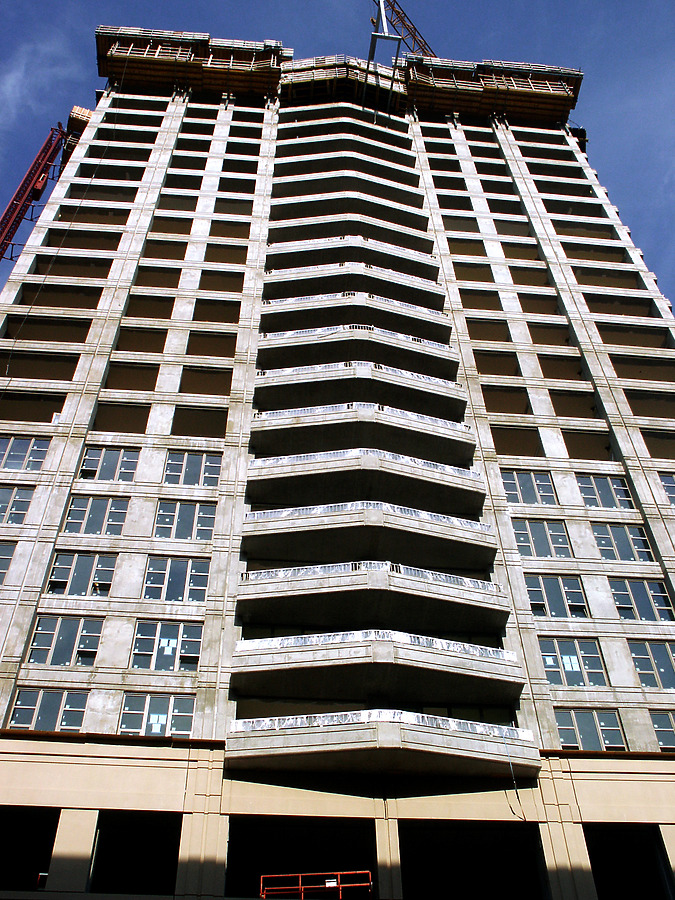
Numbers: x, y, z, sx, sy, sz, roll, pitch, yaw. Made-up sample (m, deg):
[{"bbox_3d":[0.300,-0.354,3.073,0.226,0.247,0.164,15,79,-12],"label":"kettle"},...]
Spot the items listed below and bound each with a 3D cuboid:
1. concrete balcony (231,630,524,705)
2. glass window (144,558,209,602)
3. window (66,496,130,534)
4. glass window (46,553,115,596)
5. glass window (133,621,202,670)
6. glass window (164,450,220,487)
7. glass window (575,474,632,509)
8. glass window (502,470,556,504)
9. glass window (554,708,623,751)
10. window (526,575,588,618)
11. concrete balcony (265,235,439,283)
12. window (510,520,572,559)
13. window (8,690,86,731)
[{"bbox_3d":[1.356,7.023,29.823,9.551,1.278,1.910,3,-49,-4],"label":"concrete balcony"},{"bbox_3d":[-5.727,4.721,32.598,2.285,1.971,0.133,3,-49,-4],"label":"glass window"},{"bbox_3d":[-9.238,2.542,35.094,2.267,1.981,0.150,3,-49,-4],"label":"window"},{"bbox_3d":[-9.168,4.489,32.839,2.267,1.981,0.150,3,-49,-4],"label":"glass window"},{"bbox_3d":[-5.815,6.680,31.037,2.300,2.043,0.150,3,-49,-4],"label":"glass window"},{"bbox_3d":[-5.940,0.786,37.595,2.313,1.981,0.150,3,-49,-4],"label":"glass window"},{"bbox_3d":[11.251,1.843,38.348,2.243,1.971,0.133,3,-49,-4],"label":"glass window"},{"bbox_3d":[8.186,1.602,38.647,2.209,1.981,0.150,3,-49,-4],"label":"glass window"},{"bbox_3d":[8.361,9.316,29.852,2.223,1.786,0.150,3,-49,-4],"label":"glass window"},{"bbox_3d":[8.302,5.515,34.269,2.210,2.030,0.150,3,-49,-4],"label":"window"},{"bbox_3d":[0.854,-10.527,50.269,9.496,1.285,2.184,3,-49,-4],"label":"concrete balcony"},{"bbox_3d":[8.261,3.549,36.552,2.197,2.043,0.150,3,-49,-4],"label":"window"},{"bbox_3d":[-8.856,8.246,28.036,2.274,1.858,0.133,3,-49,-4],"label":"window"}]

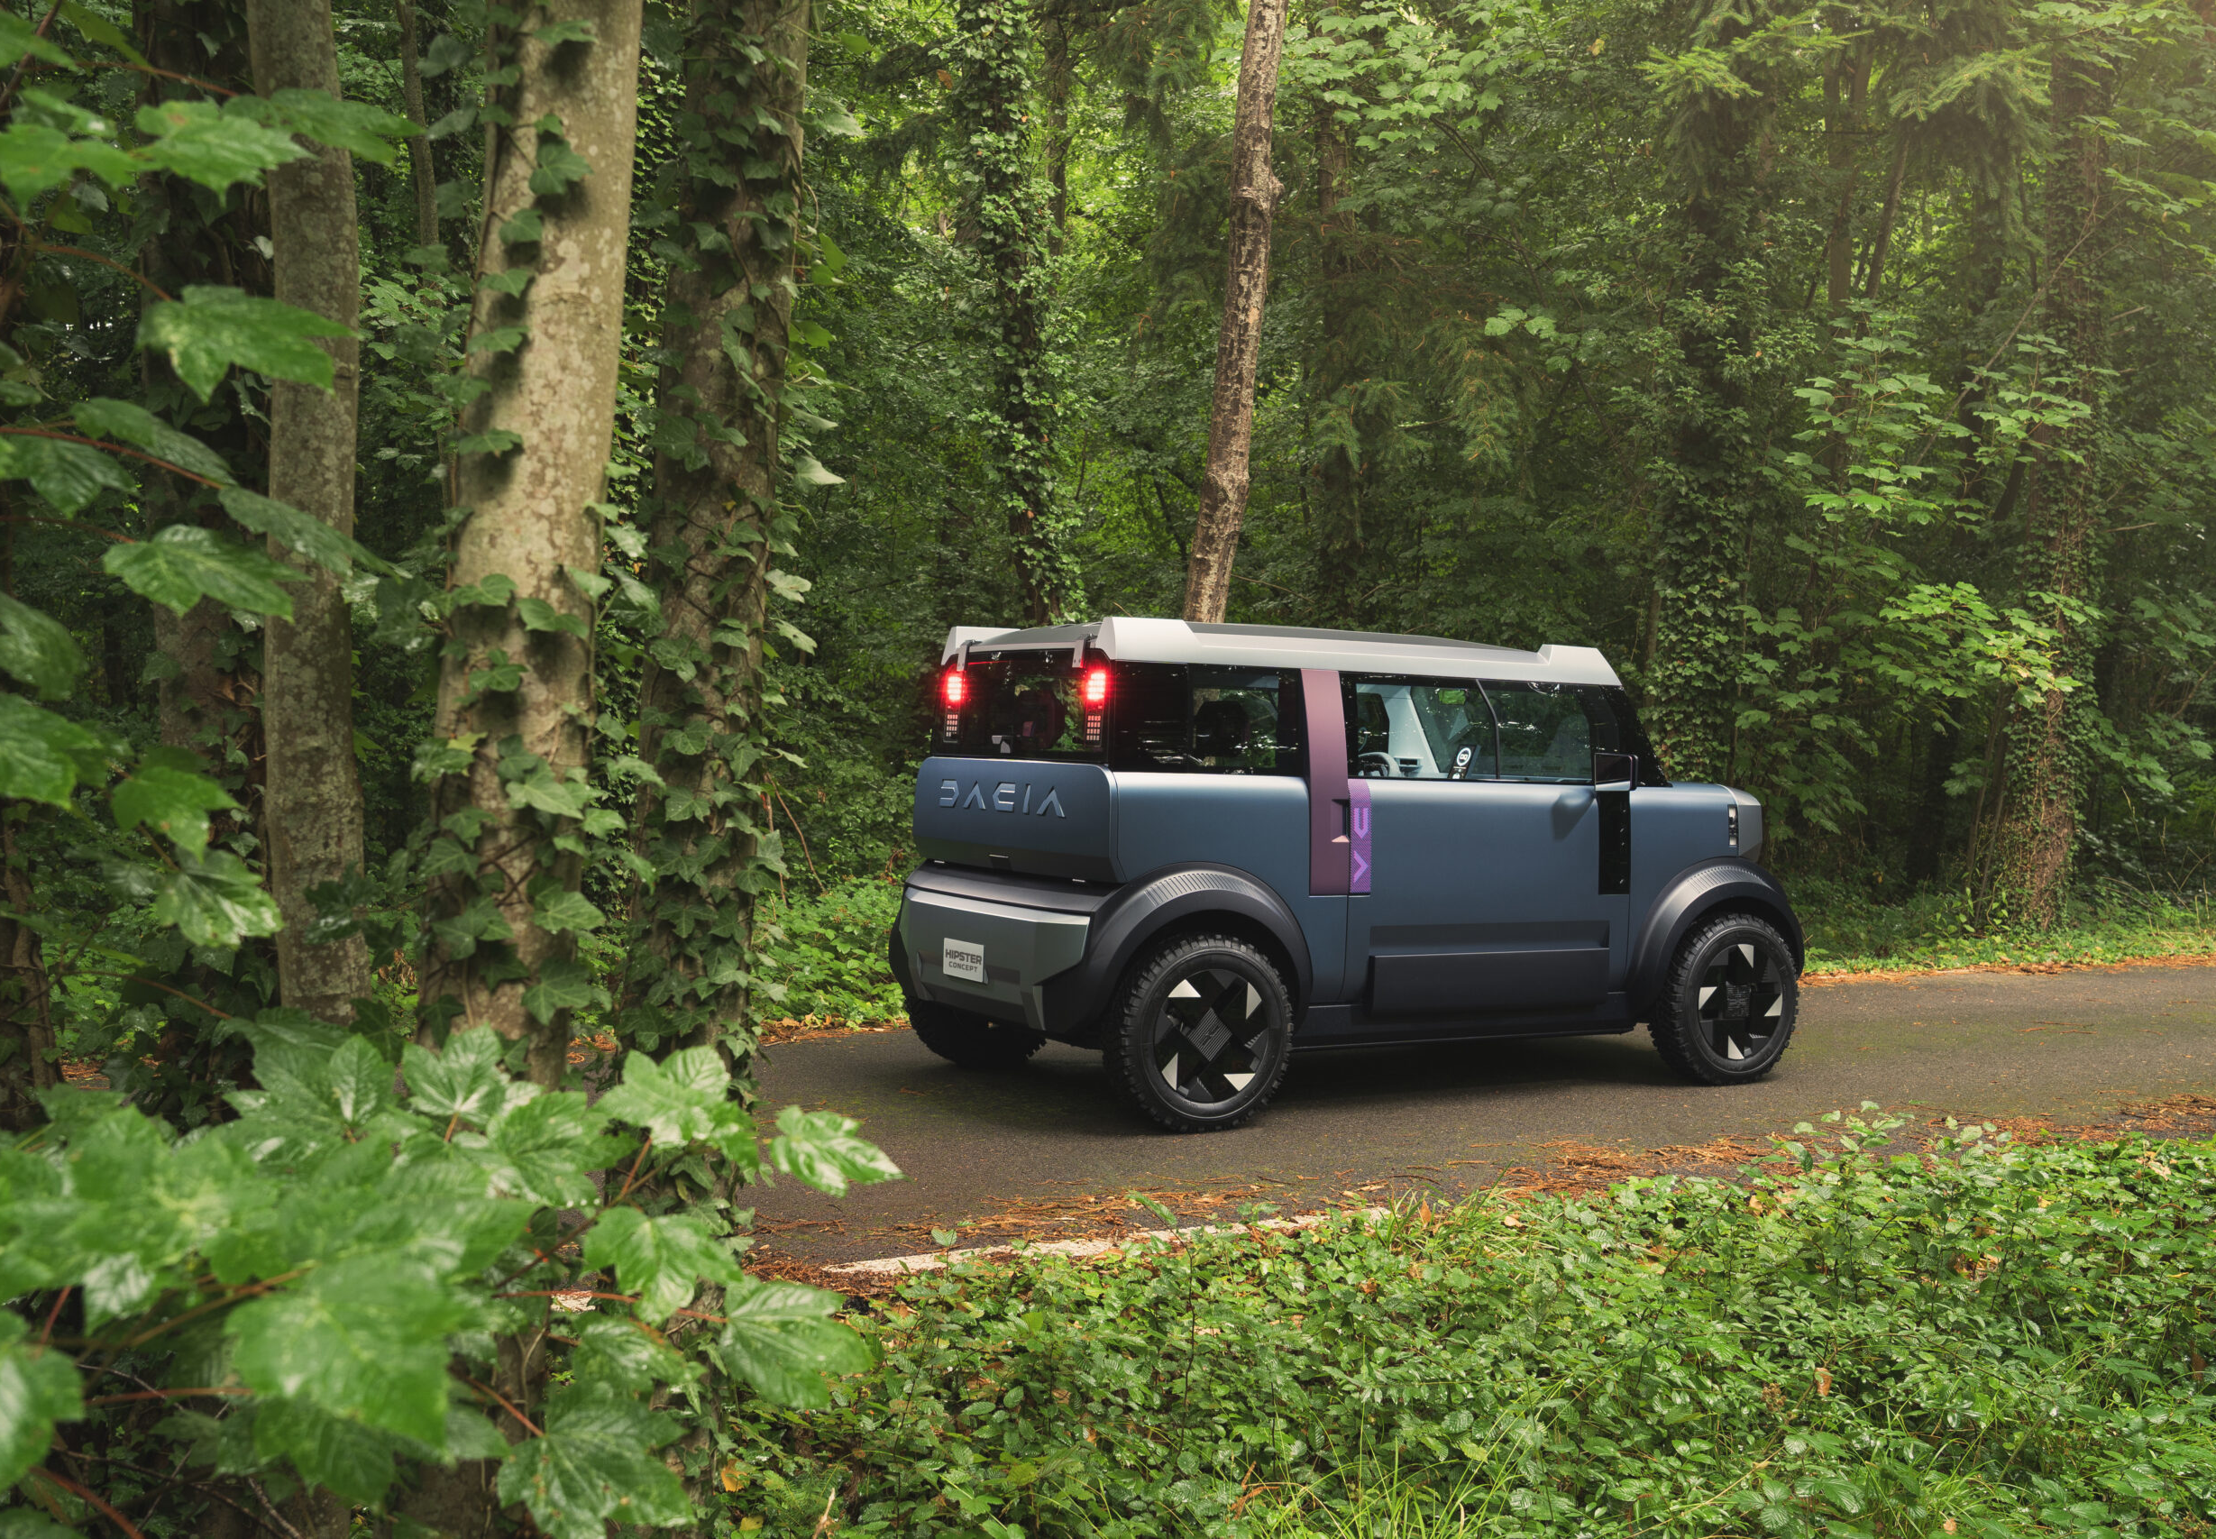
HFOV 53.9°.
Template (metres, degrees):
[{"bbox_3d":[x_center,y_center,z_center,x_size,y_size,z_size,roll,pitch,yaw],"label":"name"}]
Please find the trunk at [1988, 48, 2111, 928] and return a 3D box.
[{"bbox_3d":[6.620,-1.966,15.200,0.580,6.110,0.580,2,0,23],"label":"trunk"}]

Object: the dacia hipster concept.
[{"bbox_3d":[0.839,0.319,7.681,3.000,1.530,1.550,1,1,-32],"label":"dacia hipster concept"}]

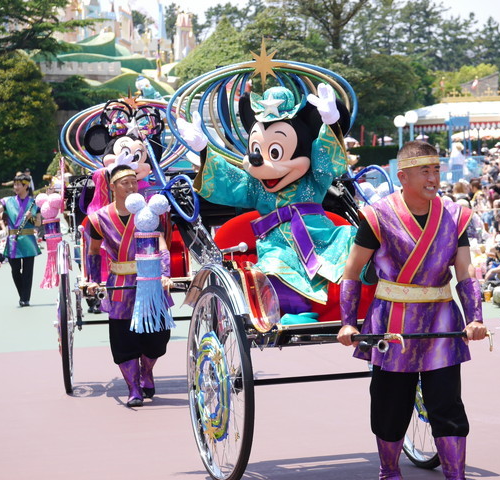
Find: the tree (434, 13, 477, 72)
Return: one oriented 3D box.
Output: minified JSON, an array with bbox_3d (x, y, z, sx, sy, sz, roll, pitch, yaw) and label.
[{"bbox_3d":[14.498,-10.310,180.000,4.000,11.500,4.000,-3,2,0],"label":"tree"}]

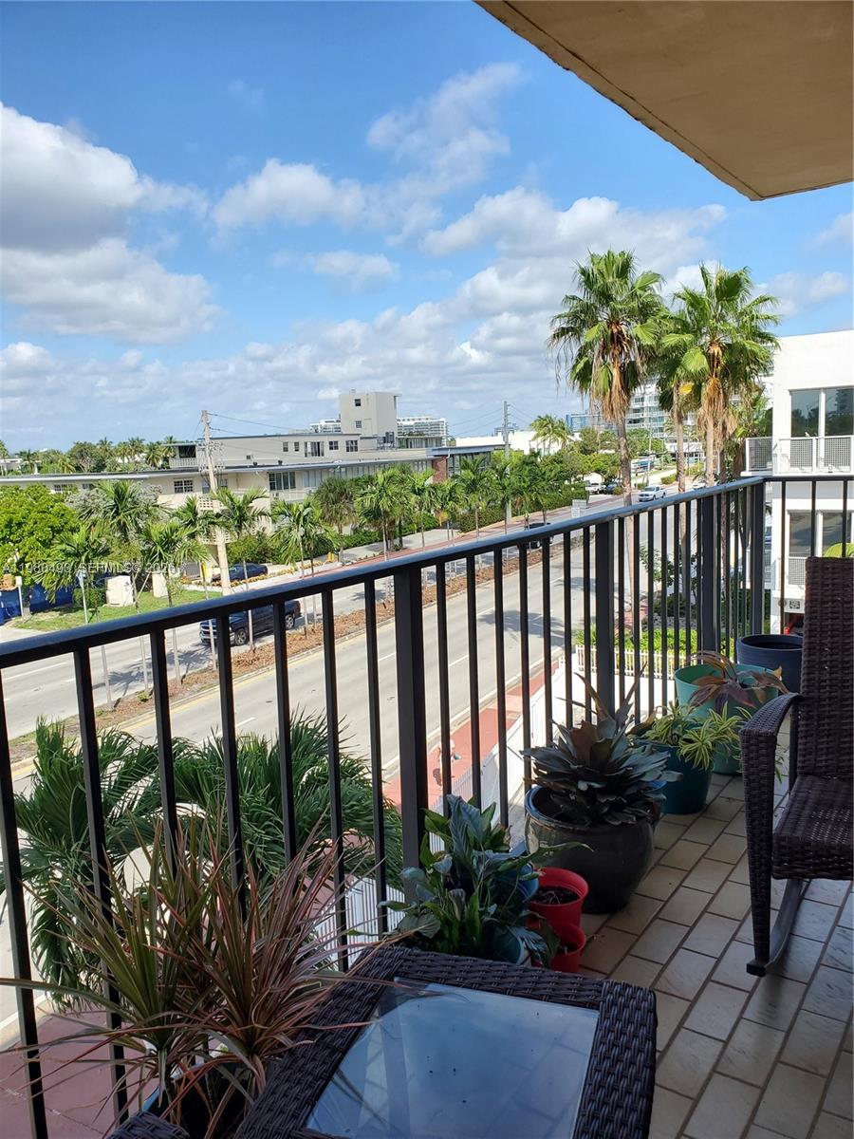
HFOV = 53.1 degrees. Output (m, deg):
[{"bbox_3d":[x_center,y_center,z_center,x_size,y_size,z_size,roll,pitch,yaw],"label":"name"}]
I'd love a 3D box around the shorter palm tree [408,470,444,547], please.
[{"bbox_3d":[-0.124,-2.534,54.534,2.350,7.645,2.350,-2,8,0],"label":"shorter palm tree"}]

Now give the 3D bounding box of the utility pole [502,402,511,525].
[{"bbox_3d":[9.188,-12.262,97.687,0.500,13.626,0.500,-3,8,0],"label":"utility pole"}]

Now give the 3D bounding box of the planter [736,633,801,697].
[{"bbox_3d":[1.910,0.530,4.620,0.420,0.310,0.420,1,8,23],"label":"planter"}]

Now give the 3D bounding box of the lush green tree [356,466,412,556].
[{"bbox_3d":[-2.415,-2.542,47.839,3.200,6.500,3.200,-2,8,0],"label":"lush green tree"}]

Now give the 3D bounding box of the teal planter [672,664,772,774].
[{"bbox_3d":[1.211,0.611,3.469,0.392,0.364,0.392,-2,8,0],"label":"teal planter"}]

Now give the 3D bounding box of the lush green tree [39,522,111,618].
[{"bbox_3d":[-12.095,1.776,30.183,2.500,6.719,2.500,-5,8,-21],"label":"lush green tree"}]

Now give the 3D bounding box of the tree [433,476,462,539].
[{"bbox_3d":[1.564,-2.887,59.053,2.100,6.969,2.100,-2,8,2],"label":"tree"}]

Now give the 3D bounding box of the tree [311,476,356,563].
[{"bbox_3d":[-7.261,-4.001,67.816,3.600,6.939,3.600,-2,8,0],"label":"tree"}]

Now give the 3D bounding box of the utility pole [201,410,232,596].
[{"bbox_3d":[-12.851,-3.890,52.336,0.550,11.536,0.550,-5,8,0],"label":"utility pole"}]

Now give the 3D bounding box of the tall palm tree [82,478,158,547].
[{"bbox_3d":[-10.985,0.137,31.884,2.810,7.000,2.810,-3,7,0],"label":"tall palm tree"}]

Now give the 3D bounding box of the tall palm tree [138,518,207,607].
[{"bbox_3d":[-10.780,1.403,36.186,3.000,7.116,3.000,-5,9,-17],"label":"tall palm tree"}]

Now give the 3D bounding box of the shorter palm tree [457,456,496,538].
[{"bbox_3d":[3.748,-4.355,65.588,3.100,8.602,3.100,-2,9,4],"label":"shorter palm tree"}]

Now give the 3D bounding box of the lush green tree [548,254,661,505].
[{"bbox_3d":[7.935,-4.721,37.346,4.800,17.521,4.800,0,9,14],"label":"lush green tree"}]

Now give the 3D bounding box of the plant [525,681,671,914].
[{"bbox_3d":[0.508,0.629,2.511,0.470,0.680,0.460,0,8,11],"label":"plant"}]

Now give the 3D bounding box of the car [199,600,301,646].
[{"bbox_3d":[-8.677,2.379,42.430,2.050,1.880,5.850,2,9,27],"label":"car"}]

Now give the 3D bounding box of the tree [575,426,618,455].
[{"bbox_3d":[34.077,-22.913,170.160,9.000,11.628,9.000,0,9,11],"label":"tree"}]

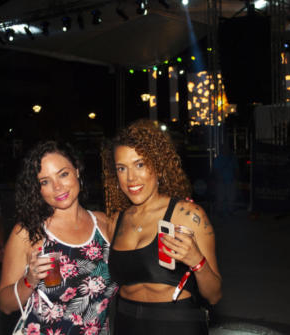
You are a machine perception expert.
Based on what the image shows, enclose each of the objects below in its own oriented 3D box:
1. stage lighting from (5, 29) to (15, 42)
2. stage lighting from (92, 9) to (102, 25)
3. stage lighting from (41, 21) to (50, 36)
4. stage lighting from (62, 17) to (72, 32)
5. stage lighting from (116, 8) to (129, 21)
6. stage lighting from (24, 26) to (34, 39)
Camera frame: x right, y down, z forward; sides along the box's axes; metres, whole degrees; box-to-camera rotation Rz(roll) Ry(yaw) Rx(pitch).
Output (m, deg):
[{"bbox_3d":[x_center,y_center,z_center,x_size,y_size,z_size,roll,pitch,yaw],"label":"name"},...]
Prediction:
[{"bbox_3d":[-4.371,-4.290,21.695,0.300,0.380,0.380,0,27,-6],"label":"stage lighting"},{"bbox_3d":[-1.385,-4.313,19.071,0.300,0.380,0.380,0,27,2],"label":"stage lighting"},{"bbox_3d":[-3.062,-4.278,20.544,0.280,0.420,0.320,0,34,-8],"label":"stage lighting"},{"bbox_3d":[-2.341,-4.265,19.911,0.300,0.380,0.380,0,27,-1],"label":"stage lighting"},{"bbox_3d":[-0.620,-4.216,18.398,0.420,0.280,0.270,42,-17,-22],"label":"stage lighting"},{"bbox_3d":[-3.680,-4.264,21.088,0.280,0.420,0.270,-47,25,-23],"label":"stage lighting"}]

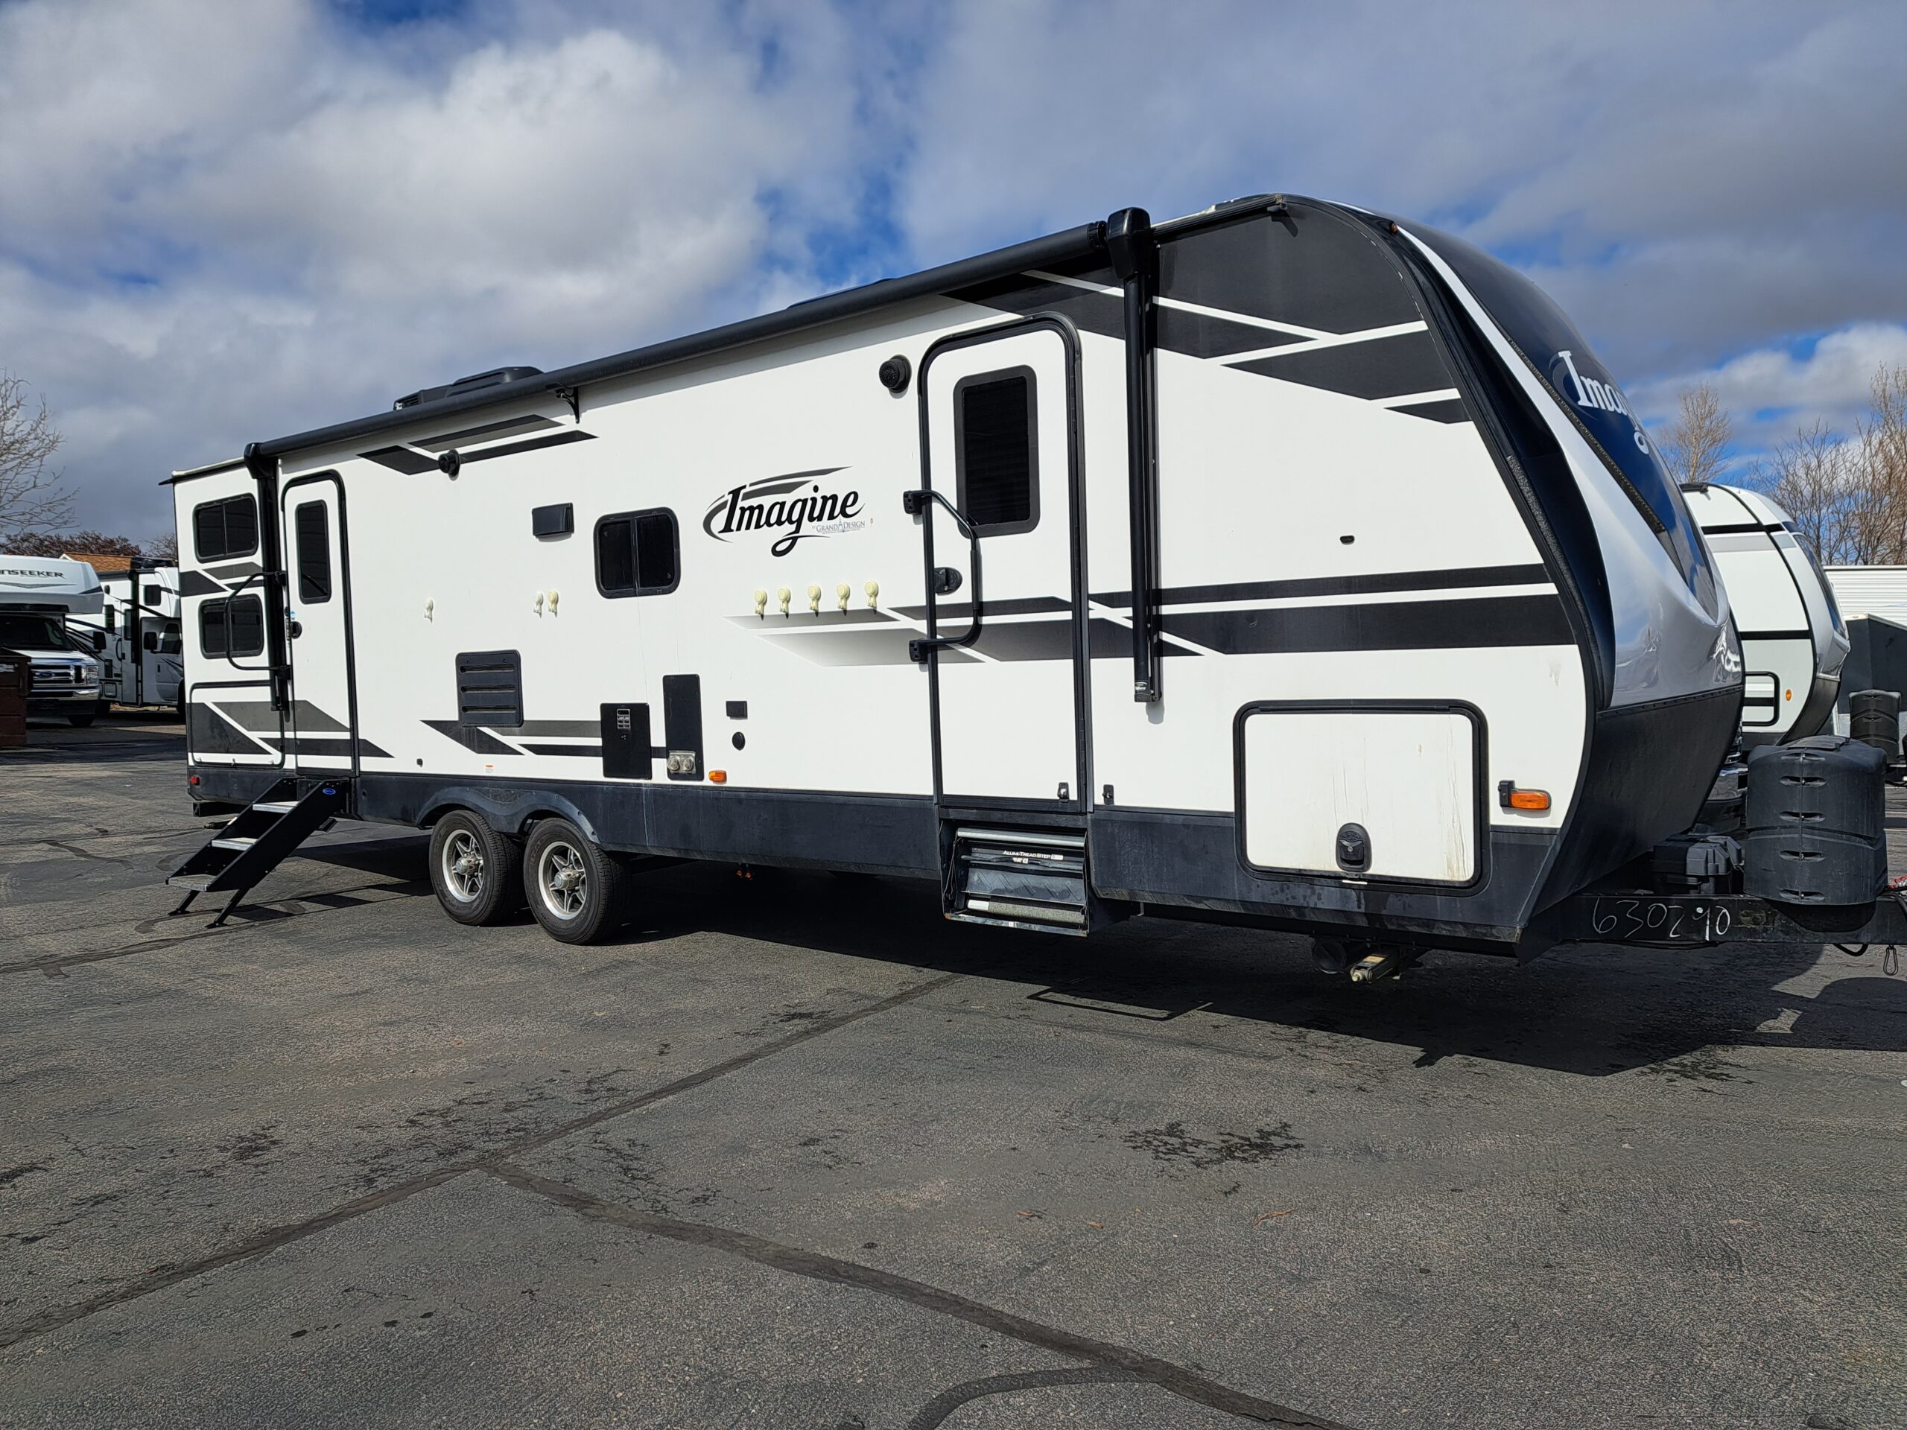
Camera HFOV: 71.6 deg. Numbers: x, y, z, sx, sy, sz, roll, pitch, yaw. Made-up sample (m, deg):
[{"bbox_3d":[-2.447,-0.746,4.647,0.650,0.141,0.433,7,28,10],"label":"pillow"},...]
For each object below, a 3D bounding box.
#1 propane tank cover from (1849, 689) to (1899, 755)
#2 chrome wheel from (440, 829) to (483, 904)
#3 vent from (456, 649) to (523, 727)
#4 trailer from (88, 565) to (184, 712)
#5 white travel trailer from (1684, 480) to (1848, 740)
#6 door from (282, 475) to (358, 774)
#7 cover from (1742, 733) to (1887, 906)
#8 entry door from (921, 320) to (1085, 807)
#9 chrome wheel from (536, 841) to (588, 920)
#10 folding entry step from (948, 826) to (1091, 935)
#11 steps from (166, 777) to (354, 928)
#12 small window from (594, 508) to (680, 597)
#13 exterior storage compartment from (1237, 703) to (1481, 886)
[{"bbox_3d":[7.619,0.104,10.940,0.370,0.600,0.650,0,3,37],"label":"propane tank cover"},{"bbox_3d":[-2.911,0.898,7.854,0.420,0.420,0.170,0,3,37],"label":"chrome wheel"},{"bbox_3d":[-2.592,-0.141,7.385,0.615,0.425,0.040,0,3,37],"label":"vent"},{"bbox_3d":[-16.500,-1.580,28.200,7.600,3.300,2.500,2,3,37],"label":"trailer"},{"bbox_3d":[4.923,-0.647,13.124,8.000,2.900,2.450,0,3,37],"label":"white travel trailer"},{"bbox_3d":[-4.052,-0.555,8.464,0.770,1.890,0.070,0,3,37],"label":"door"},{"bbox_3d":[3.059,0.347,4.688,0.390,0.550,0.660,0,3,37],"label":"cover"},{"bbox_3d":[0.196,-0.575,5.251,0.770,1.890,0.070,0,3,37],"label":"entry door"},{"bbox_3d":[-2.148,0.914,7.278,0.420,0.420,0.170,0,3,37],"label":"chrome wheel"},{"bbox_3d":[0.345,0.646,5.417,0.720,0.410,0.380,0,3,37],"label":"folding entry step"},{"bbox_3d":[-4.309,0.823,8.187,0.570,0.800,0.880,0,3,37],"label":"steps"},{"bbox_3d":[-1.576,-0.804,6.570,0.644,0.413,0.060,0,3,37],"label":"small window"},{"bbox_3d":[1.338,0.266,4.441,0.851,0.618,0.080,0,3,37],"label":"exterior storage compartment"}]

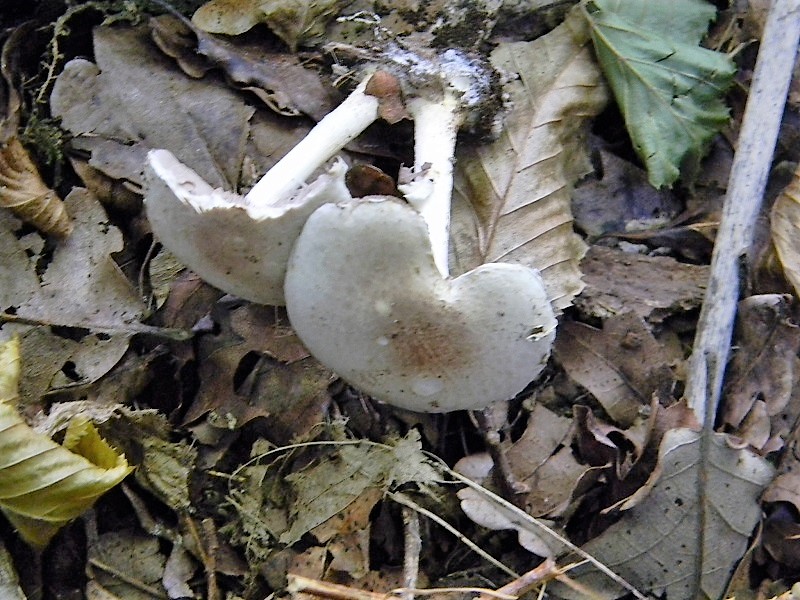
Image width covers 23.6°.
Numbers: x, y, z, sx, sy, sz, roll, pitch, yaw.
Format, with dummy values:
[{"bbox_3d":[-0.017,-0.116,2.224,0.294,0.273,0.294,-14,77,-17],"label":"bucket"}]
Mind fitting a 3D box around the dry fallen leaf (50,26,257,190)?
[{"bbox_3d":[-0.063,-0.051,0.498,0.053,0.015,0.046,8,63,4],"label":"dry fallen leaf"}]

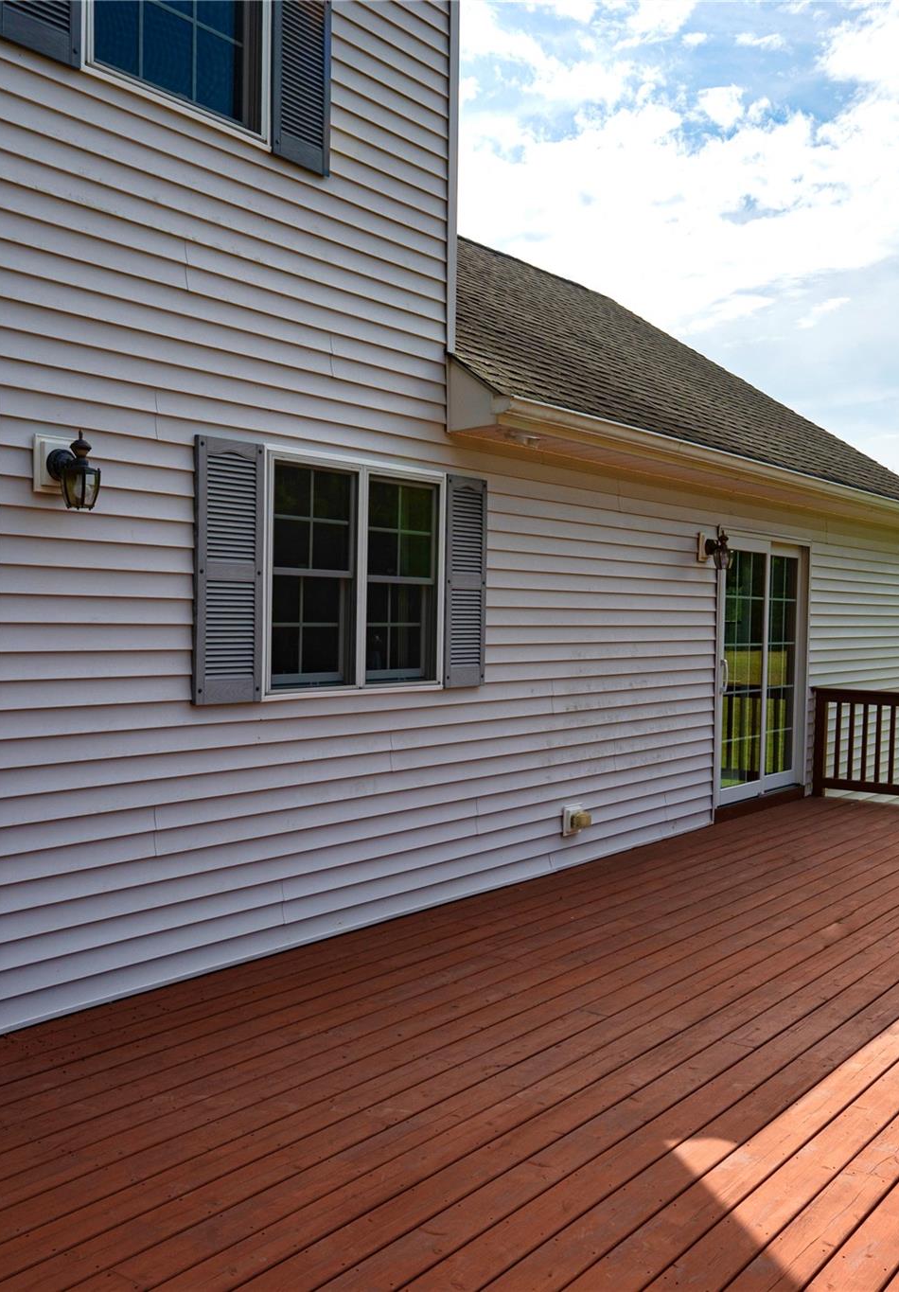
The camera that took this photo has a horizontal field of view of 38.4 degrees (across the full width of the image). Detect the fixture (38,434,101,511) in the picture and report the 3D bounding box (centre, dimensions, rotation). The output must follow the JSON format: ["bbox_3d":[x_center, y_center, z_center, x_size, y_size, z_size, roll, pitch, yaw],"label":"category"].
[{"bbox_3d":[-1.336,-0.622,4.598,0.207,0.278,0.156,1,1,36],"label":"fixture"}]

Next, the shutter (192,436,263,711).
[{"bbox_3d":[-0.905,-0.305,5.359,0.040,1.087,0.357,1,1,36],"label":"shutter"}]

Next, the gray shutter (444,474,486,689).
[{"bbox_3d":[0.081,-0.329,6.729,0.040,1.091,0.357,1,1,36],"label":"gray shutter"}]

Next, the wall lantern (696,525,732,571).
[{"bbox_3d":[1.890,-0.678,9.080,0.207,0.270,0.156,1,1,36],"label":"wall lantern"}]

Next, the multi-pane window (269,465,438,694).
[{"bbox_3d":[-0.425,-0.316,6.104,0.090,1.062,1.288,1,1,36],"label":"multi-pane window"}]

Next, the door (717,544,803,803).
[{"bbox_3d":[2.441,0.179,10.156,0.110,2.007,1.813,1,1,36],"label":"door"}]

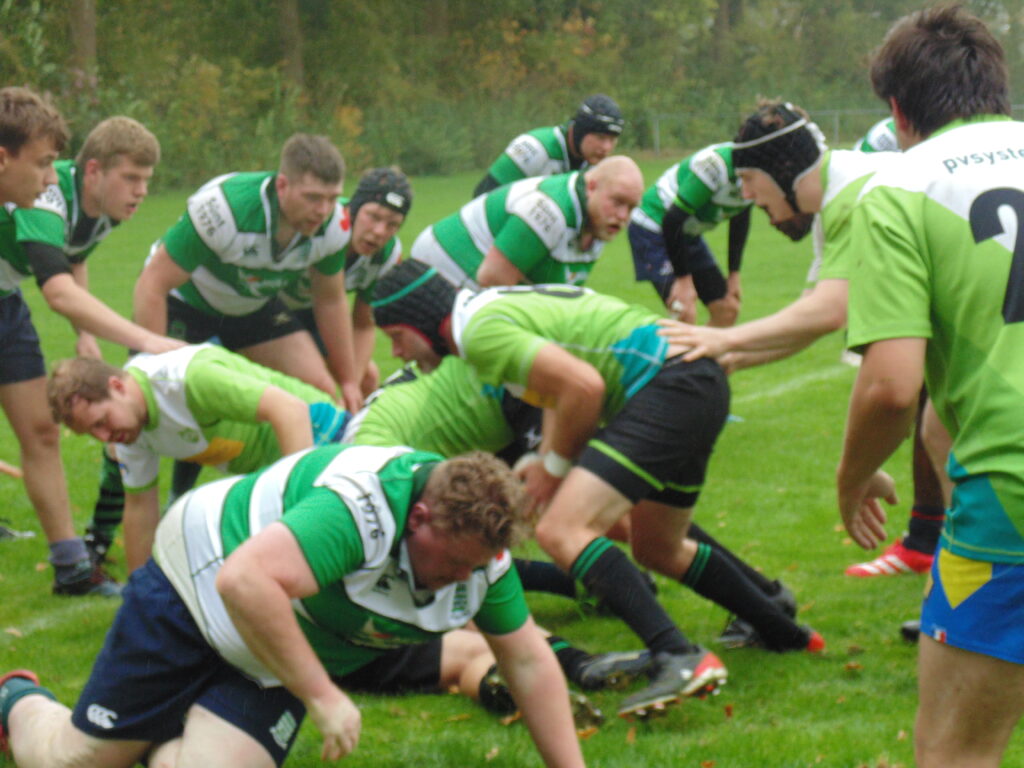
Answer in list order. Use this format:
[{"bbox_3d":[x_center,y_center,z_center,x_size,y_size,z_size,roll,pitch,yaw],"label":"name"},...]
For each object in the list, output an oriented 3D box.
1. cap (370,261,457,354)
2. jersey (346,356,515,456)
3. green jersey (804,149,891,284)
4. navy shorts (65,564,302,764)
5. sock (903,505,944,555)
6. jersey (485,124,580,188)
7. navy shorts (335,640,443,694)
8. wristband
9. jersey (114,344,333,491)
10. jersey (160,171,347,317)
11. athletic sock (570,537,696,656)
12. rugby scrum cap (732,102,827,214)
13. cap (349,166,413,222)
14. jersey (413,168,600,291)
[{"bbox_3d":[-0.243,-0.186,7.150,0.225,0.215,0.180,-40,7,0],"label":"cap"},{"bbox_3d":[-0.200,0.072,7.300,0.520,0.320,0.460,-2,4,29],"label":"jersey"},{"bbox_3d":[0.974,-0.271,7.050,0.400,0.660,0.540,-38,3,5],"label":"green jersey"},{"bbox_3d":[-0.632,0.540,5.700,0.420,0.370,0.360,-7,28,-44],"label":"navy shorts"},{"bbox_3d":[1.255,0.445,8.800,0.130,0.180,0.110,2,7,-6],"label":"sock"},{"bbox_3d":[0.062,-0.803,10.900,0.460,0.330,0.540,-7,-25,-46],"label":"jersey"},{"bbox_3d":[-0.366,0.643,7.100,0.380,0.240,0.380,3,6,9],"label":"navy shorts"},{"bbox_3d":[0.110,0.194,6.980,0.065,0.045,0.068,24,0,-6],"label":"wristband"},{"bbox_3d":[-0.689,0.079,7.050,0.580,0.330,0.470,20,-36,-41],"label":"jersey"},{"bbox_3d":[-0.685,-0.371,7.650,0.530,0.340,0.630,-3,-27,-30],"label":"jersey"},{"bbox_3d":[0.287,0.504,6.850,0.150,0.320,0.125,-41,0,0],"label":"athletic sock"},{"bbox_3d":[0.639,-0.541,6.950,0.210,0.235,0.185,-30,0,0],"label":"rugby scrum cap"},{"bbox_3d":[-0.388,-0.553,8.550,0.180,0.190,0.220,-3,26,-32],"label":"cap"},{"bbox_3d":[-0.025,-0.455,8.600,0.470,0.330,0.580,-8,-21,-49],"label":"jersey"}]

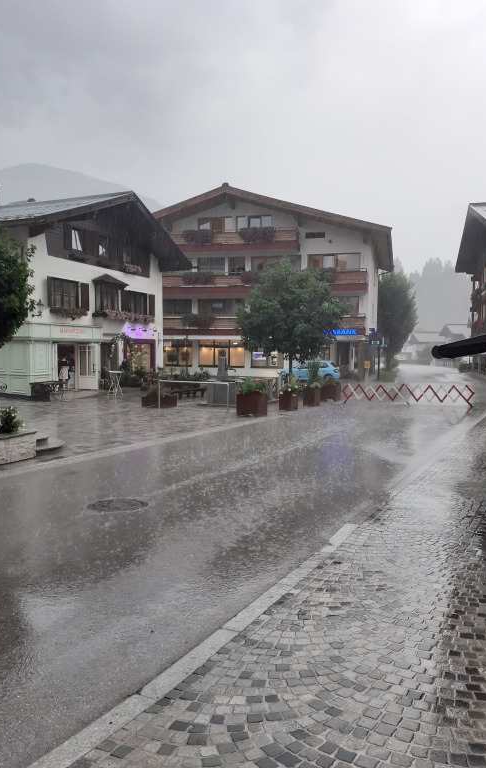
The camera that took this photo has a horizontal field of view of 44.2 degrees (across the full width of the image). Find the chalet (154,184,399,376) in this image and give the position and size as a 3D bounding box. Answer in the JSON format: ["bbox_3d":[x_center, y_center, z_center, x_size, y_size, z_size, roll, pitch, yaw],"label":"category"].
[{"bbox_3d":[1.392,-7.918,52.236,22.900,14.000,20.000,2,4,15],"label":"chalet"}]

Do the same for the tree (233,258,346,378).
[{"bbox_3d":[2.288,-2.595,27.886,5.000,6.400,5.000,2,4,15],"label":"tree"}]

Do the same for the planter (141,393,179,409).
[{"bbox_3d":[-3.050,0.635,22.098,0.900,0.390,0.880,2,4,27],"label":"planter"}]

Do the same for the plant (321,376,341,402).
[{"bbox_3d":[3.490,0.192,23.969,0.750,0.980,0.680,3,5,29],"label":"plant"}]

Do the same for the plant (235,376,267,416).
[{"bbox_3d":[0.273,0.352,18.819,0.740,1.220,0.680,2,4,26],"label":"plant"}]

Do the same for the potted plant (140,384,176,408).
[{"bbox_3d":[-3.048,0.440,22.085,0.950,0.780,0.920,2,4,27],"label":"potted plant"}]

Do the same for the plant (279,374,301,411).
[{"bbox_3d":[1.559,0.282,20.267,0.540,1.220,0.540,3,5,29],"label":"plant"}]

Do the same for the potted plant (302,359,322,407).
[{"bbox_3d":[2.501,-0.050,21.847,0.540,1.720,0.540,3,5,29],"label":"potted plant"}]

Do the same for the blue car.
[{"bbox_3d":[4.757,-0.890,42.337,3.870,1.500,1.720,2,4,17],"label":"blue car"}]

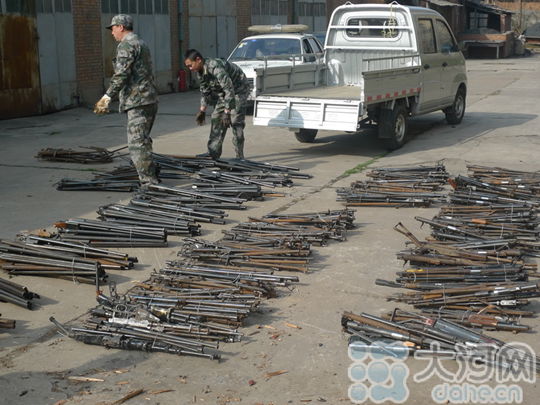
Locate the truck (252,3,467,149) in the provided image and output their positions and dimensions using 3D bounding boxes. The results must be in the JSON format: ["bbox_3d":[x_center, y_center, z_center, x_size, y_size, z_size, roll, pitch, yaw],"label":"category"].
[{"bbox_3d":[1.506,-1.889,12.837,1.520,1.910,4.780,6,13,27],"label":"truck"}]

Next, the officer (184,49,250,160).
[{"bbox_3d":[-0.644,-1.214,11.032,0.740,1.330,0.530,-6,13,-27],"label":"officer"}]

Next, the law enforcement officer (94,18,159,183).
[{"bbox_3d":[-1.463,-1.043,9.178,0.640,1.750,0.530,1,12,7],"label":"law enforcement officer"}]

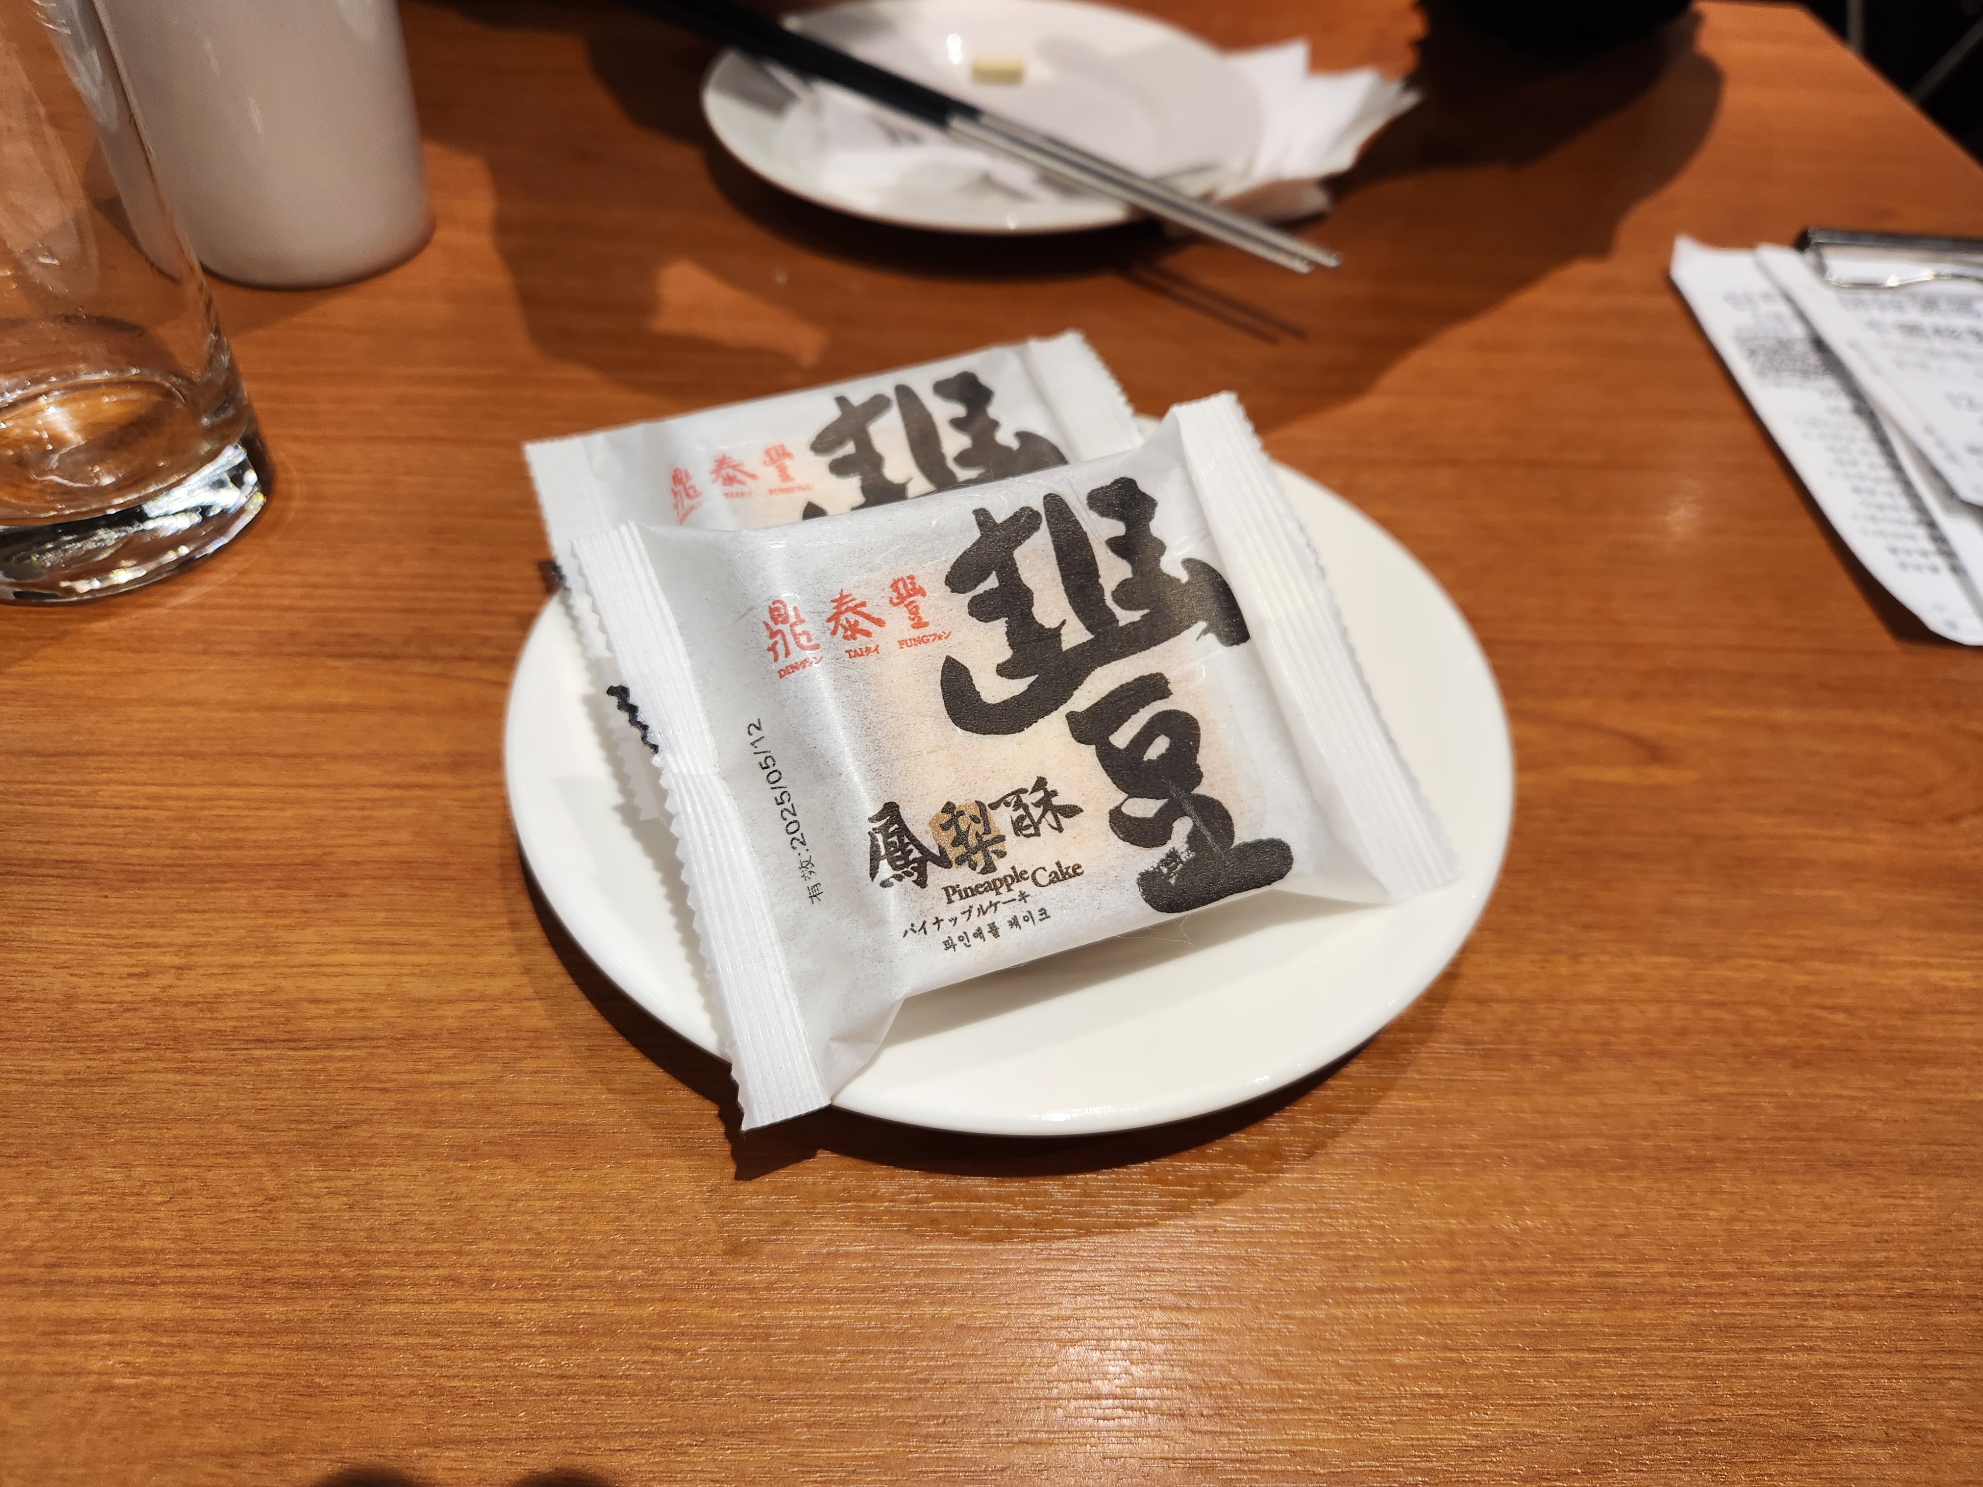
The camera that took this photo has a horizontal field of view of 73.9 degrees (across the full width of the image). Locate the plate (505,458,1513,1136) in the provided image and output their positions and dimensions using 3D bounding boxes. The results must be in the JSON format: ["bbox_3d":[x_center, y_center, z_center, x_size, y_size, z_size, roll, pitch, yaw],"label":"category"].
[{"bbox_3d":[0.003,-0.004,0.219,0.157,0.020,0.157,2,48,-2],"label":"plate"}]

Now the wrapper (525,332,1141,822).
[{"bbox_3d":[-0.017,-0.035,0.225,0.105,0.022,0.083,-16,58,-15],"label":"wrapper"}]

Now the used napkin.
[{"bbox_3d":[0.030,-0.165,0.354,0.172,0.028,0.076,-4,49,-7],"label":"used napkin"}]

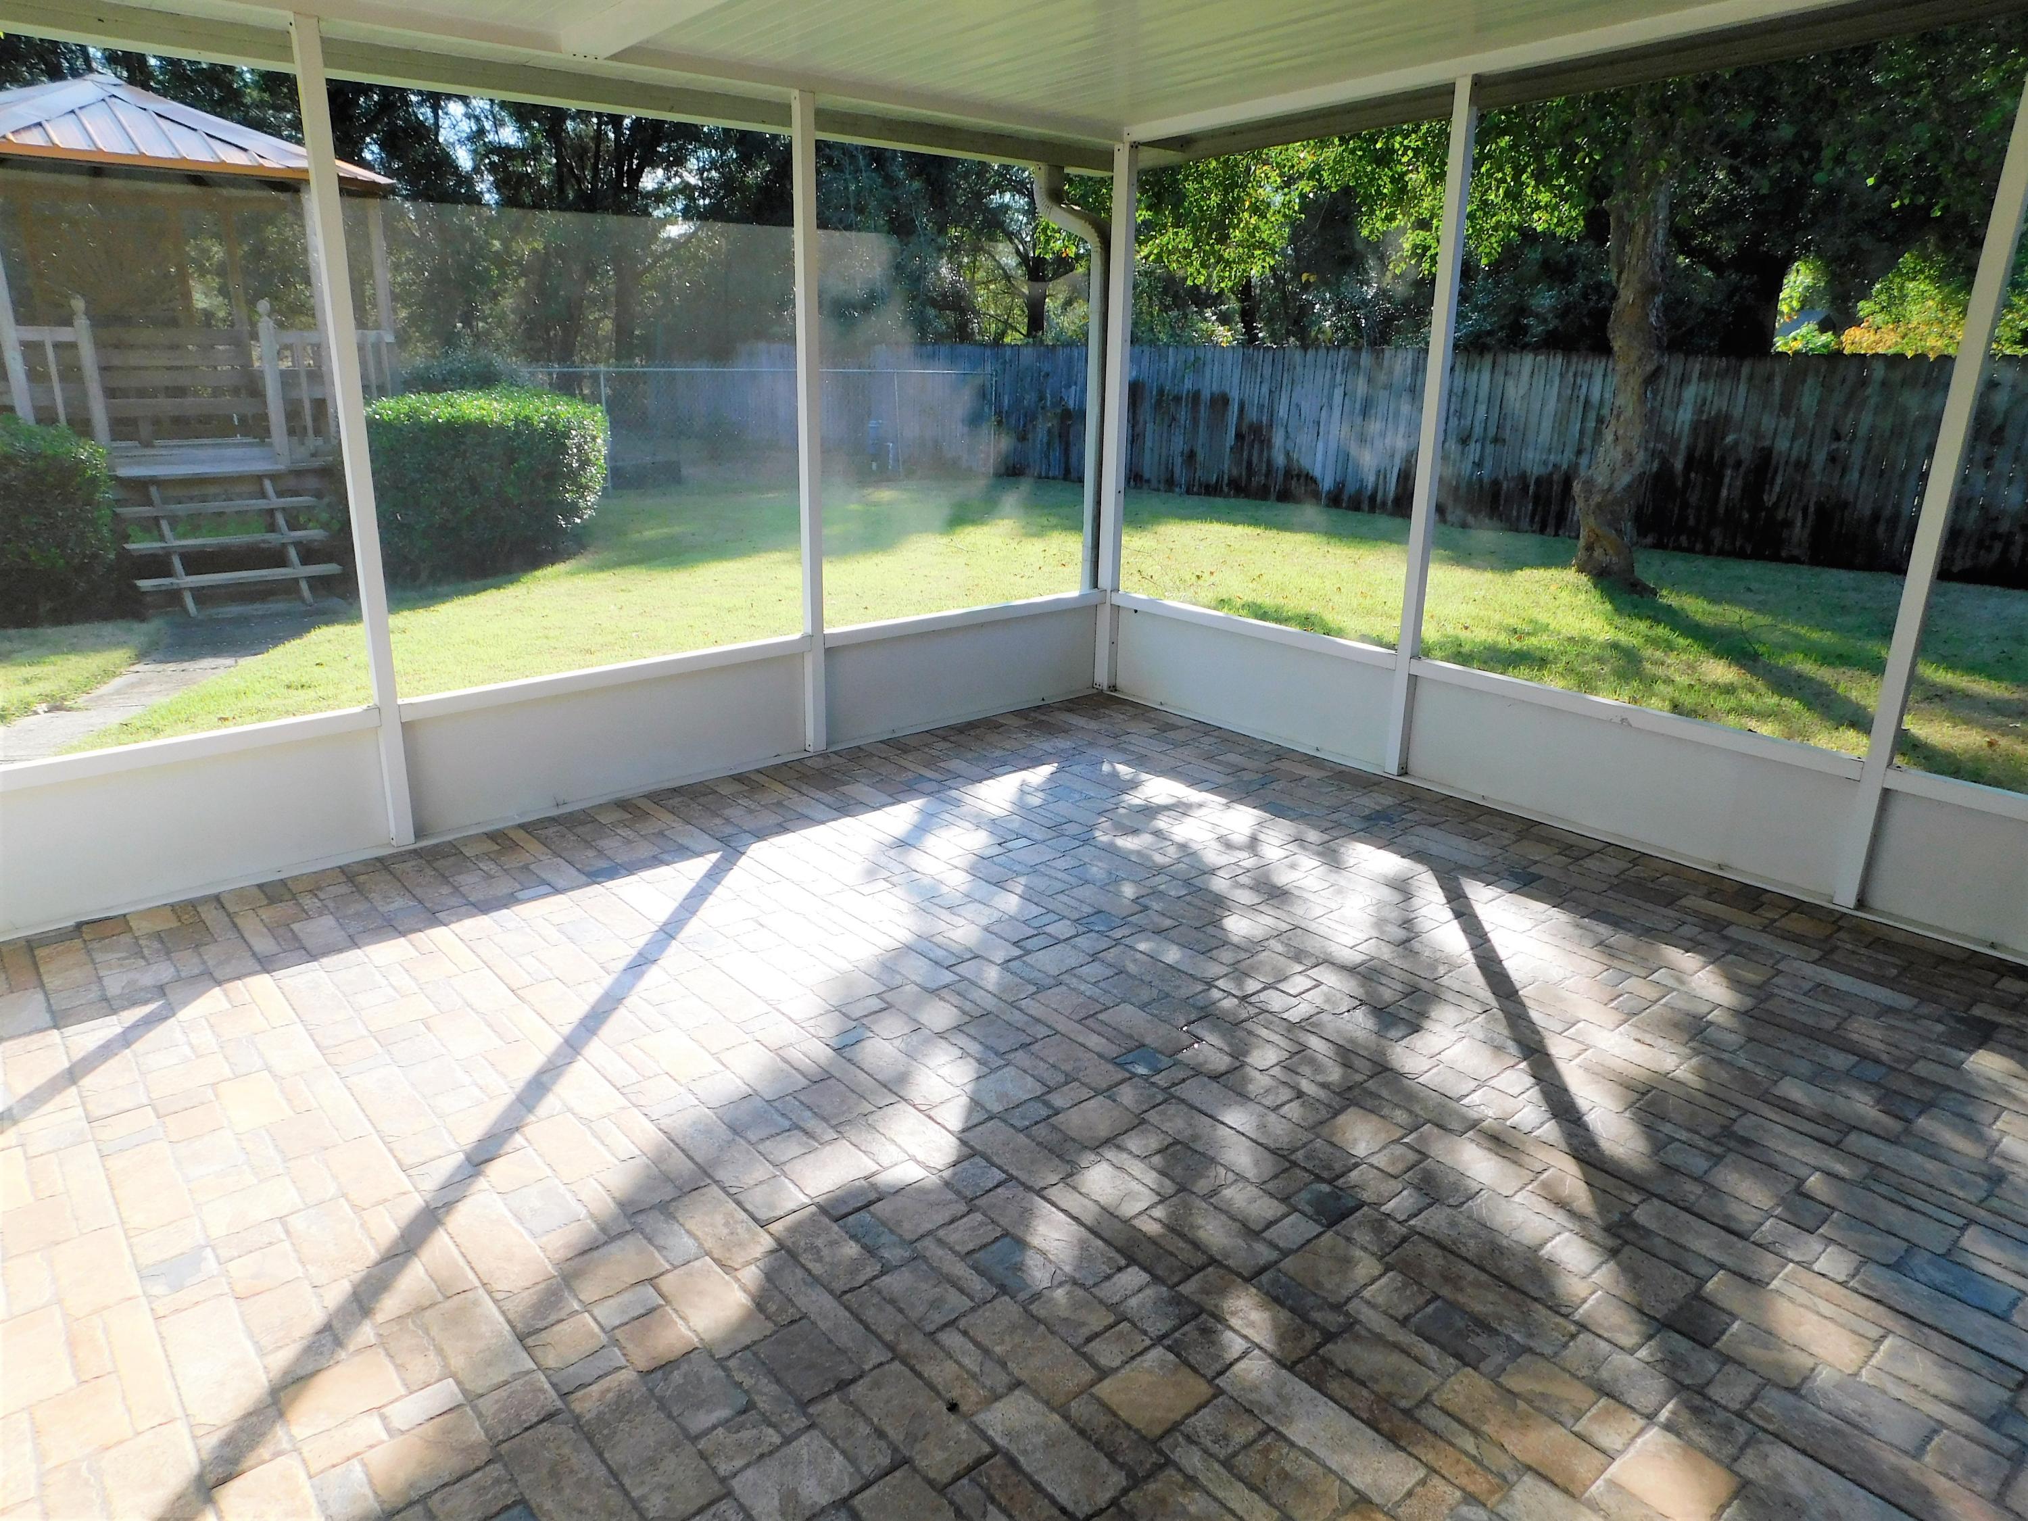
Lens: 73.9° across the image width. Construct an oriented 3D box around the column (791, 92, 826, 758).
[{"bbox_3d":[-0.689,-1.061,4.542,0.052,2.152,0.053,-14,24,-40],"label":"column"}]

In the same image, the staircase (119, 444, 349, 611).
[{"bbox_3d":[-4.808,-1.351,8.218,1.101,0.784,0.806,-16,24,-42],"label":"staircase"}]

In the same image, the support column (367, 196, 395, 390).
[{"bbox_3d":[-4.792,-3.362,10.314,0.090,1.770,0.090,-16,24,-42],"label":"support column"}]

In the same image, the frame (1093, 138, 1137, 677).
[{"bbox_3d":[0.415,-1.332,5.483,0.054,2.145,0.073,-14,24,-40],"label":"frame"}]

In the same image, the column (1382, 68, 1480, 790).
[{"bbox_3d":[1.366,-1.016,4.436,0.053,2.225,0.052,-14,24,-40],"label":"column"}]

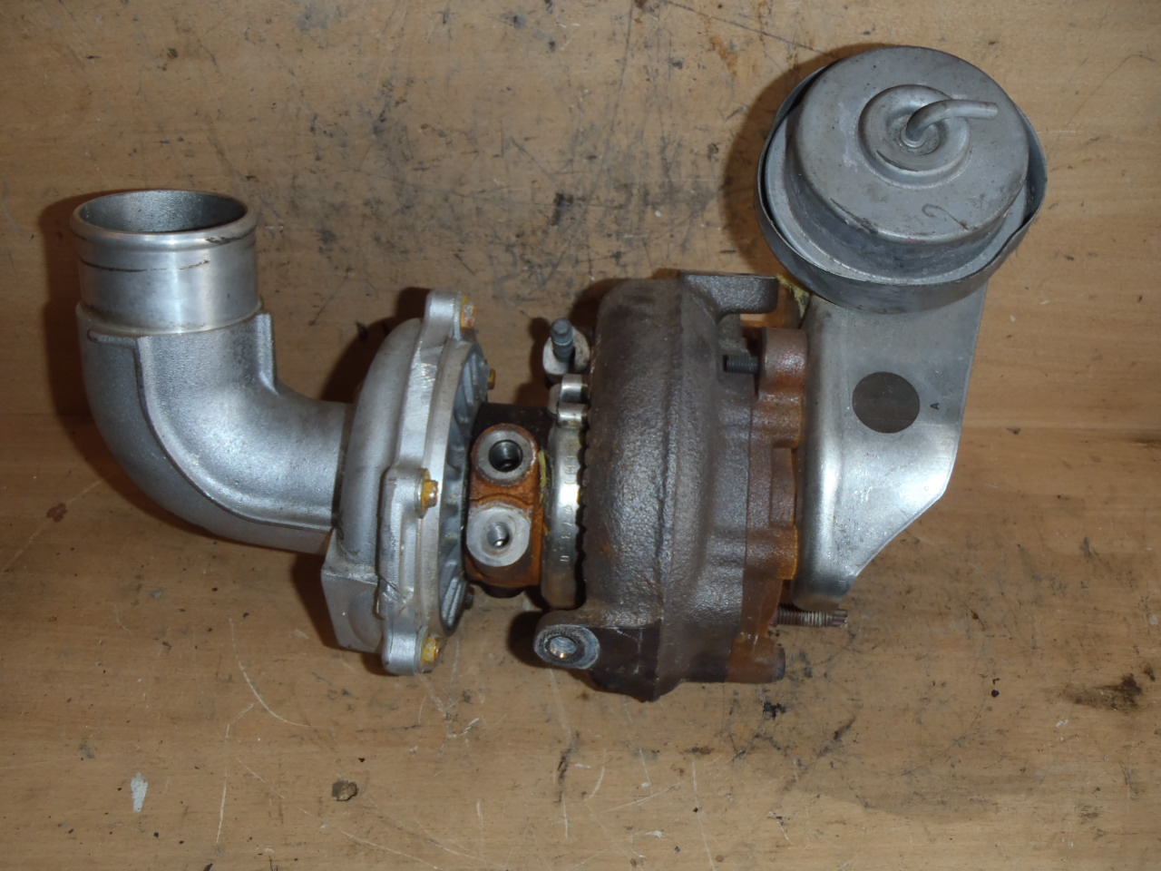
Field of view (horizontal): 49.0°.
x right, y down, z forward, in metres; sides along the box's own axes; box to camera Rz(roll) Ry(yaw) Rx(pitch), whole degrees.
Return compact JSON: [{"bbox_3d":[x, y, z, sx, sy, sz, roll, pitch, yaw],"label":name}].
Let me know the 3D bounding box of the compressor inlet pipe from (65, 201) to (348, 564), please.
[{"bbox_3d":[-0.123,-0.016,0.434,0.087,0.119,0.057,4,25,-2],"label":"compressor inlet pipe"}]

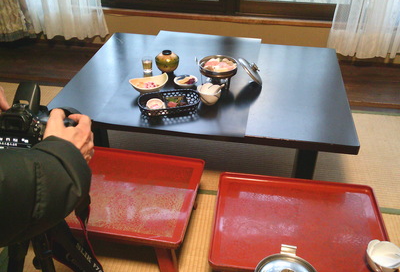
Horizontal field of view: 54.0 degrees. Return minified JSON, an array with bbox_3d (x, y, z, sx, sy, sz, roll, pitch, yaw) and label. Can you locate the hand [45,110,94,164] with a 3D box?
[{"bbox_3d":[-0.248,-0.001,0.740,0.095,0.090,0.115,12,38,16],"label":"hand"}]

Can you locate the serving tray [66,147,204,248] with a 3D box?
[{"bbox_3d":[-0.289,0.200,1.438,0.553,0.034,0.412,6,37,8],"label":"serving tray"}]

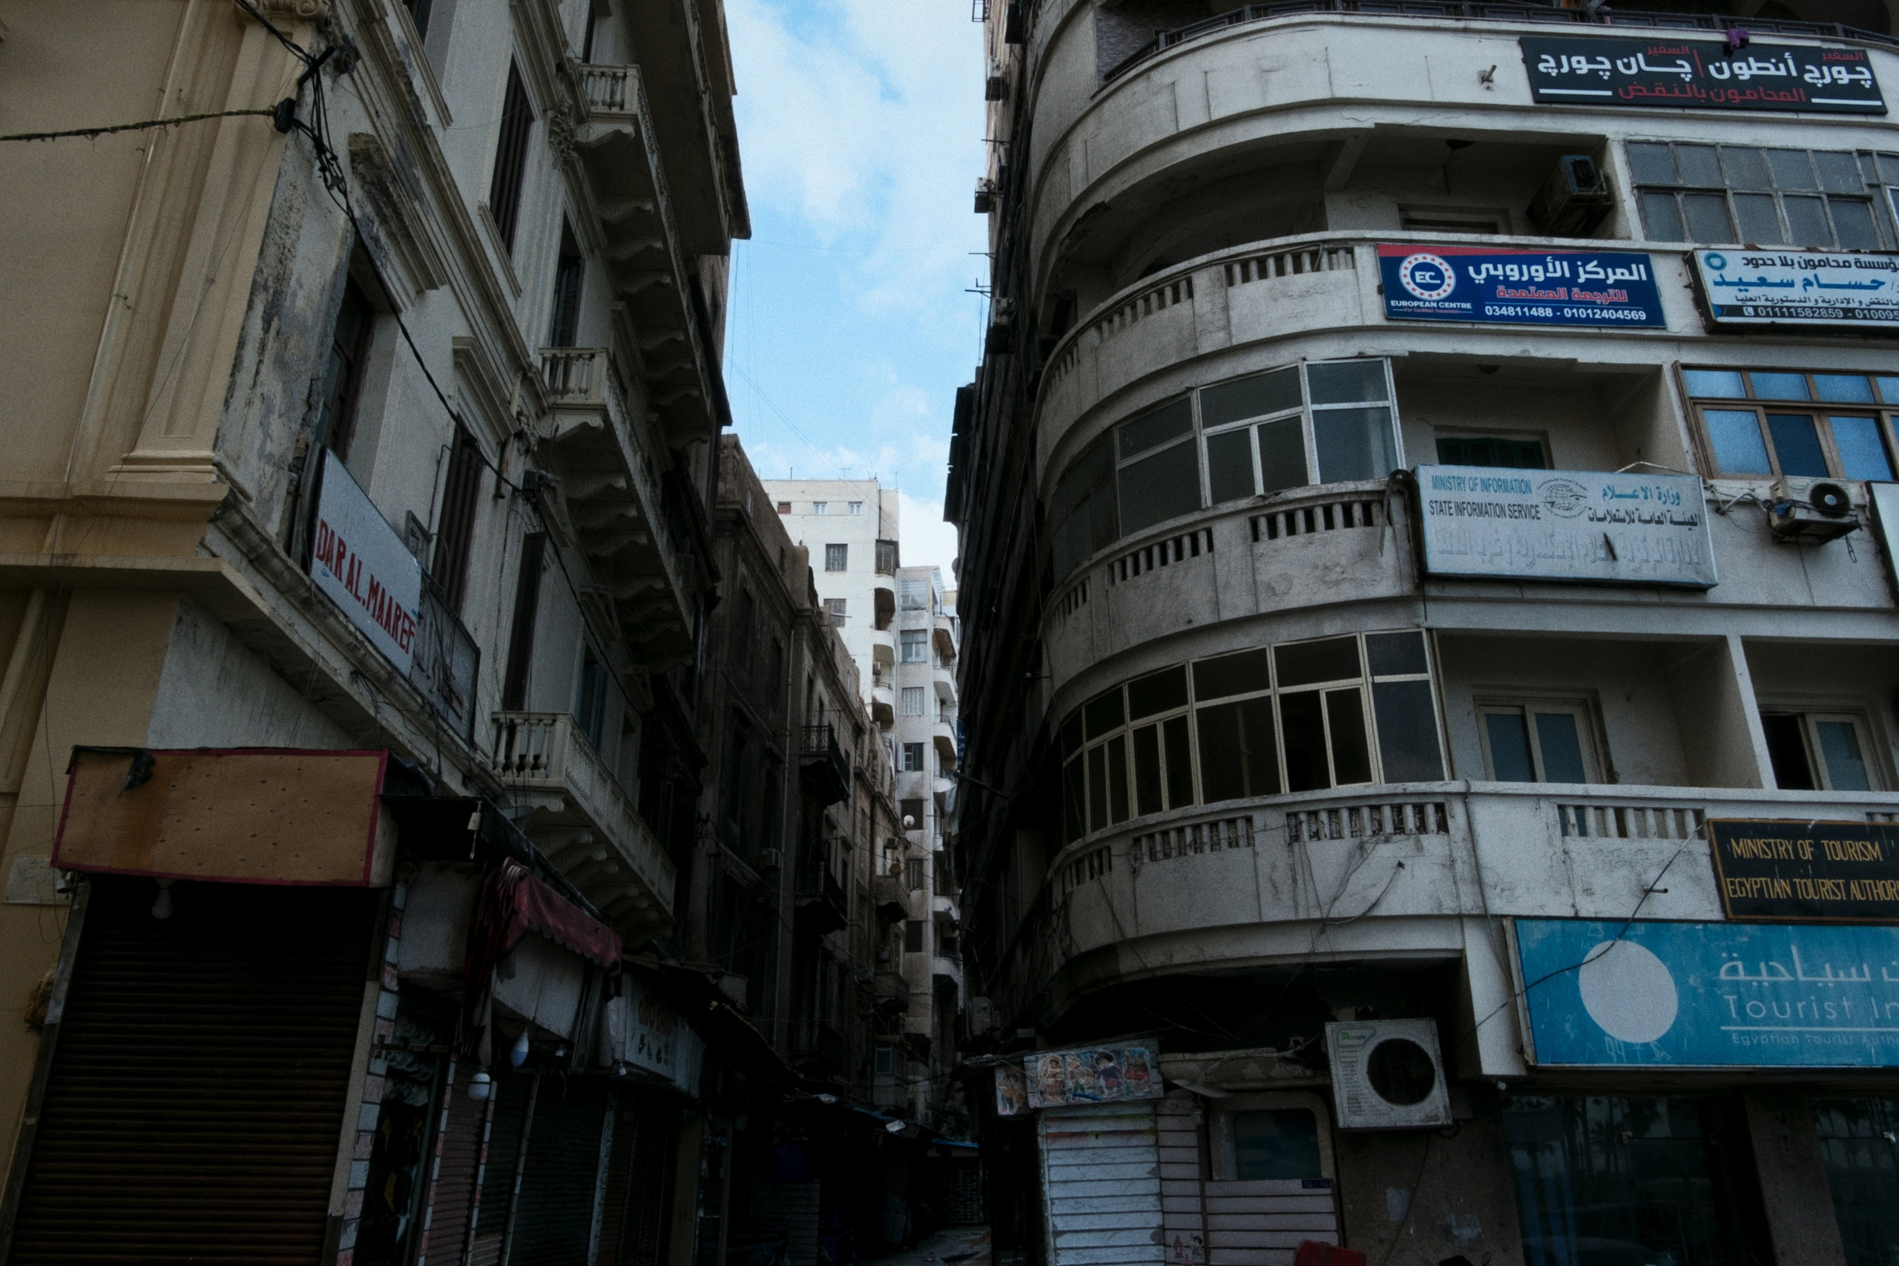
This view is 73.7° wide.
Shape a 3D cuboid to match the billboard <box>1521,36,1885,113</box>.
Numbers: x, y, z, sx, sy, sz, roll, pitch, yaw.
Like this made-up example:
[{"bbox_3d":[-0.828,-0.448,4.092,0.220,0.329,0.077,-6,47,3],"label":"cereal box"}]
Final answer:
[{"bbox_3d":[8.991,-6.629,15.123,4.295,1.015,0.070,1,-21,-3],"label":"billboard"}]

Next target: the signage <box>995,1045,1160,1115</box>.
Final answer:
[{"bbox_3d":[1.089,3.773,10.732,1.420,0.540,0.180,1,-21,-3],"label":"signage"}]

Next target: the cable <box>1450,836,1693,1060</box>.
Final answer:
[{"bbox_3d":[5.527,2.725,11.144,2.200,1.983,0.280,1,-21,-3],"label":"cable"}]

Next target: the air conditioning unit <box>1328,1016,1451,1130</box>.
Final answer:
[{"bbox_3d":[3.766,3.795,10.892,0.900,0.840,0.360,-5,-22,13],"label":"air conditioning unit"}]

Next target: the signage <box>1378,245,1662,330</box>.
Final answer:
[{"bbox_3d":[6.237,-3.769,13.859,3.078,0.974,0.070,1,-21,-3],"label":"signage"}]

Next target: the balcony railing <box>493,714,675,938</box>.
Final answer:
[{"bbox_3d":[-4.883,2.832,17.714,0.882,0.990,7.686,1,-21,-3],"label":"balcony railing"}]

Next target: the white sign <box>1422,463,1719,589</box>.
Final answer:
[{"bbox_3d":[6.149,-1.046,12.691,2.917,1.205,0.180,1,-17,-3],"label":"white sign"}]

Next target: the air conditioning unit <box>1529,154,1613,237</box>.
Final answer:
[{"bbox_3d":[7.364,-5.146,15.051,0.350,0.570,0.830,1,-21,-3],"label":"air conditioning unit"}]

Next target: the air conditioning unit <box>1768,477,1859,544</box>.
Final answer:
[{"bbox_3d":[8.747,-1.294,12.842,0.690,0.510,0.280,1,-21,-3],"label":"air conditioning unit"}]

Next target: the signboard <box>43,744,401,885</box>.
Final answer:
[{"bbox_3d":[-4.095,1.062,7.263,1.739,0.728,0.300,1,-21,-3],"label":"signboard"}]

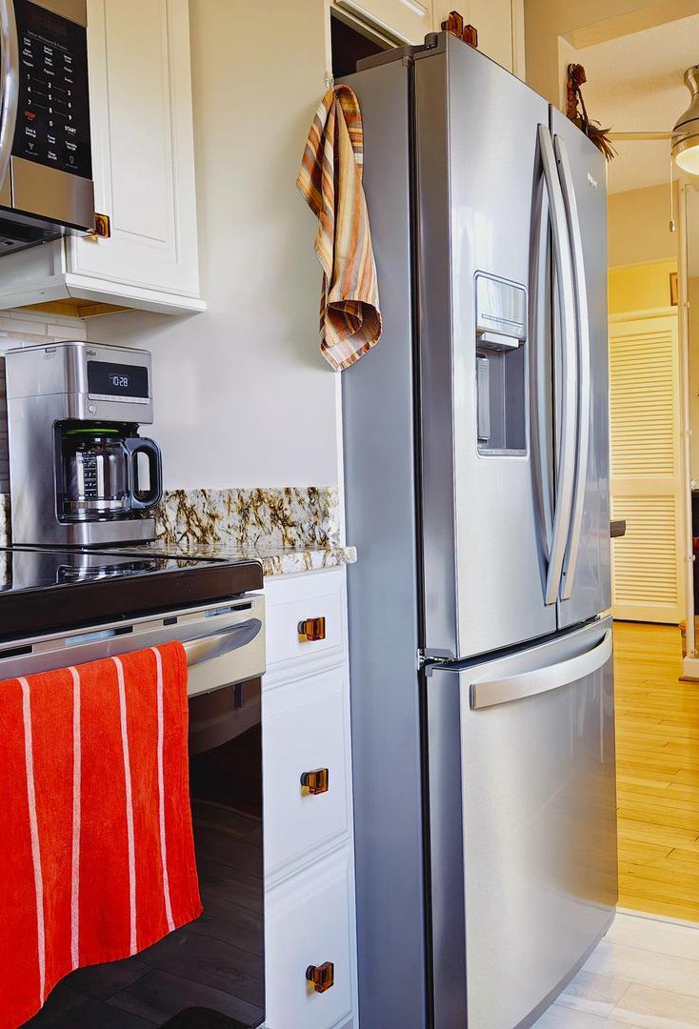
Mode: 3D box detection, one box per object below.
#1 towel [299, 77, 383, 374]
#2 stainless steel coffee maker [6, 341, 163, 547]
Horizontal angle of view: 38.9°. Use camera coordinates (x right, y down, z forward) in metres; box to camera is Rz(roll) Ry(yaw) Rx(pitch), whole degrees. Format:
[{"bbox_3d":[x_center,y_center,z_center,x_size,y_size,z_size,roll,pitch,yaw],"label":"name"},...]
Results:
[{"bbox_3d":[-0.020,-0.459,1.595,0.135,0.445,0.073,0,2,32],"label":"towel"},{"bbox_3d":[-0.473,-0.119,1.805,0.220,0.354,0.182,0,2,32],"label":"stainless steel coffee maker"}]

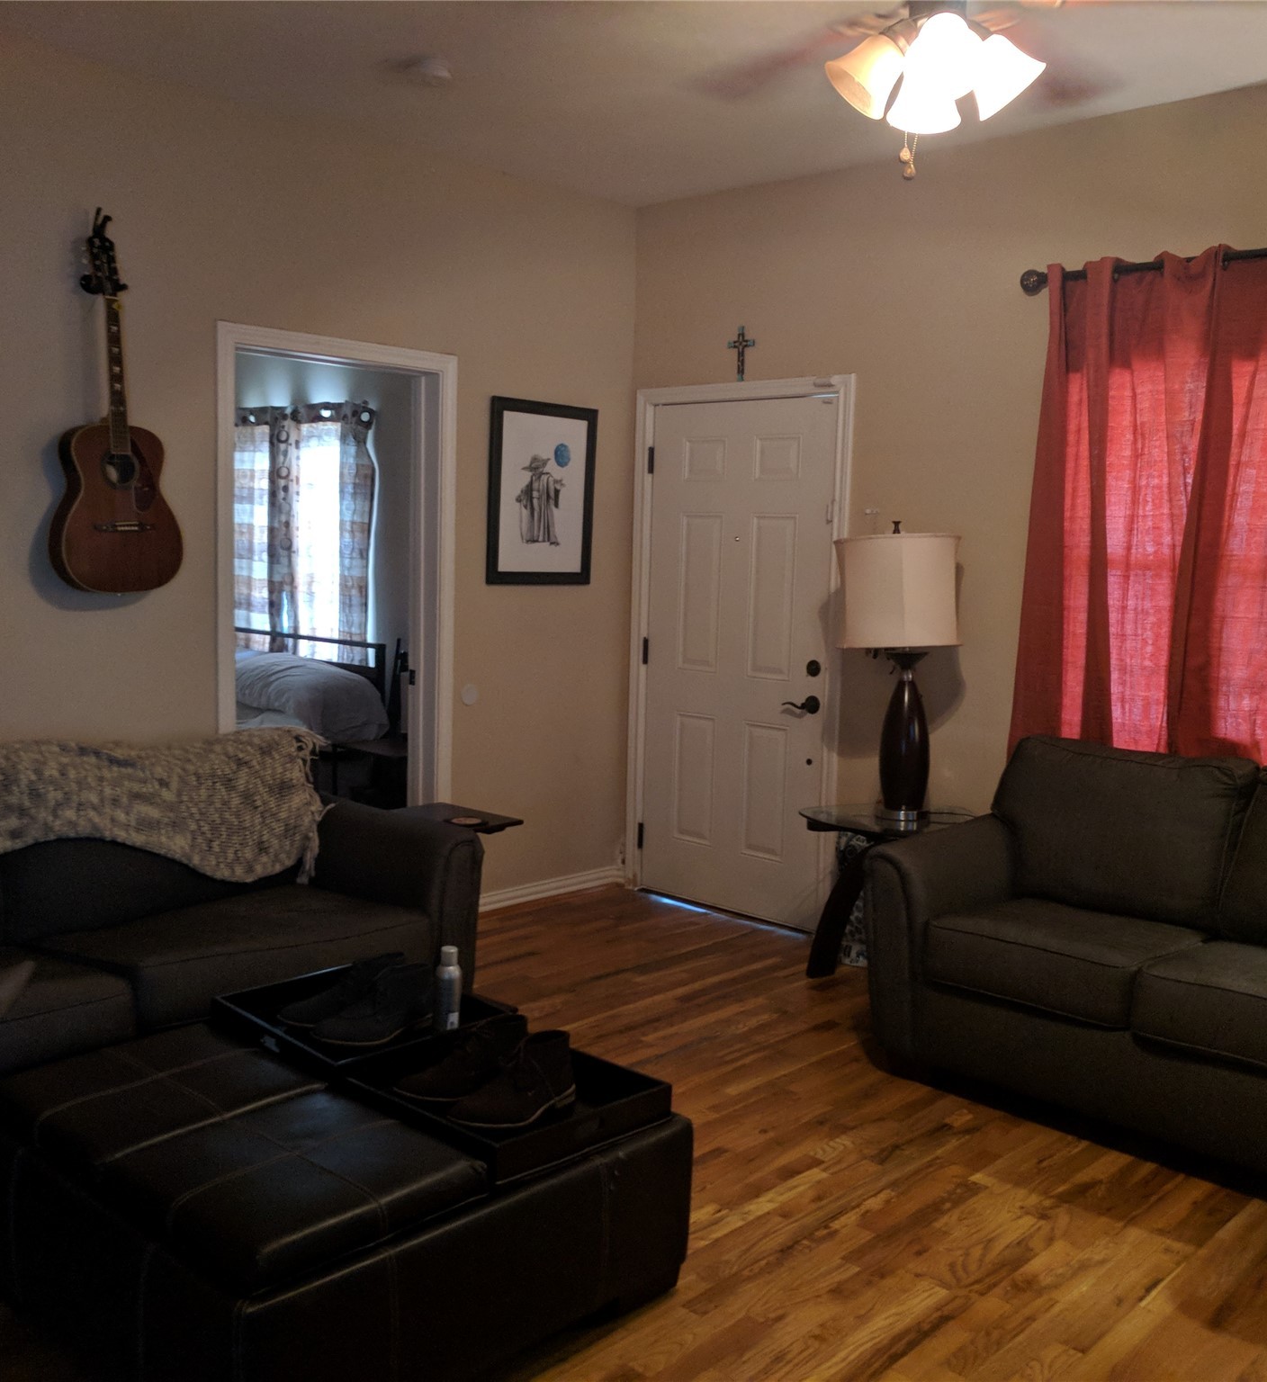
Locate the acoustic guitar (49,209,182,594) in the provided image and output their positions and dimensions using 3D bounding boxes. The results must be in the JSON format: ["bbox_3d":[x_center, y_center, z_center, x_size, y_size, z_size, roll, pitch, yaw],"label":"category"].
[{"bbox_3d":[-1.520,-0.812,3.996,0.125,1.050,0.385,8,11,42],"label":"acoustic guitar"}]

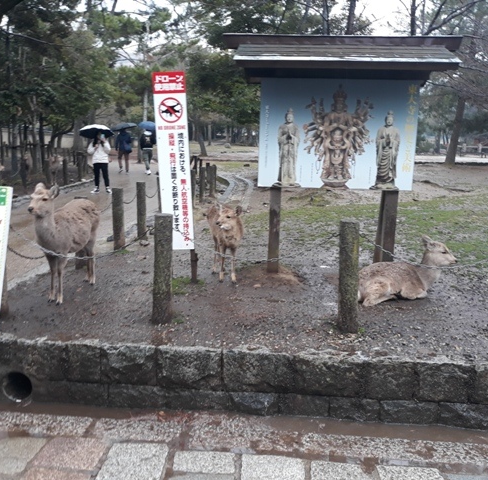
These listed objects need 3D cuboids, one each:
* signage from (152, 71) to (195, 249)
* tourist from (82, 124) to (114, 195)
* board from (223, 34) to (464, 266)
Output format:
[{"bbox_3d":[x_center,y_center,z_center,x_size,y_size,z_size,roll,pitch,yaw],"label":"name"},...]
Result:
[{"bbox_3d":[-0.671,-0.718,4.836,0.314,1.723,0.069,-2,12,2],"label":"signage"},{"bbox_3d":[-3.728,-2.041,12.573,0.840,1.690,0.800,-2,11,-16],"label":"tourist"},{"bbox_3d":[0.939,-0.820,5.196,2.352,2.473,0.931,2,12,3],"label":"board"}]

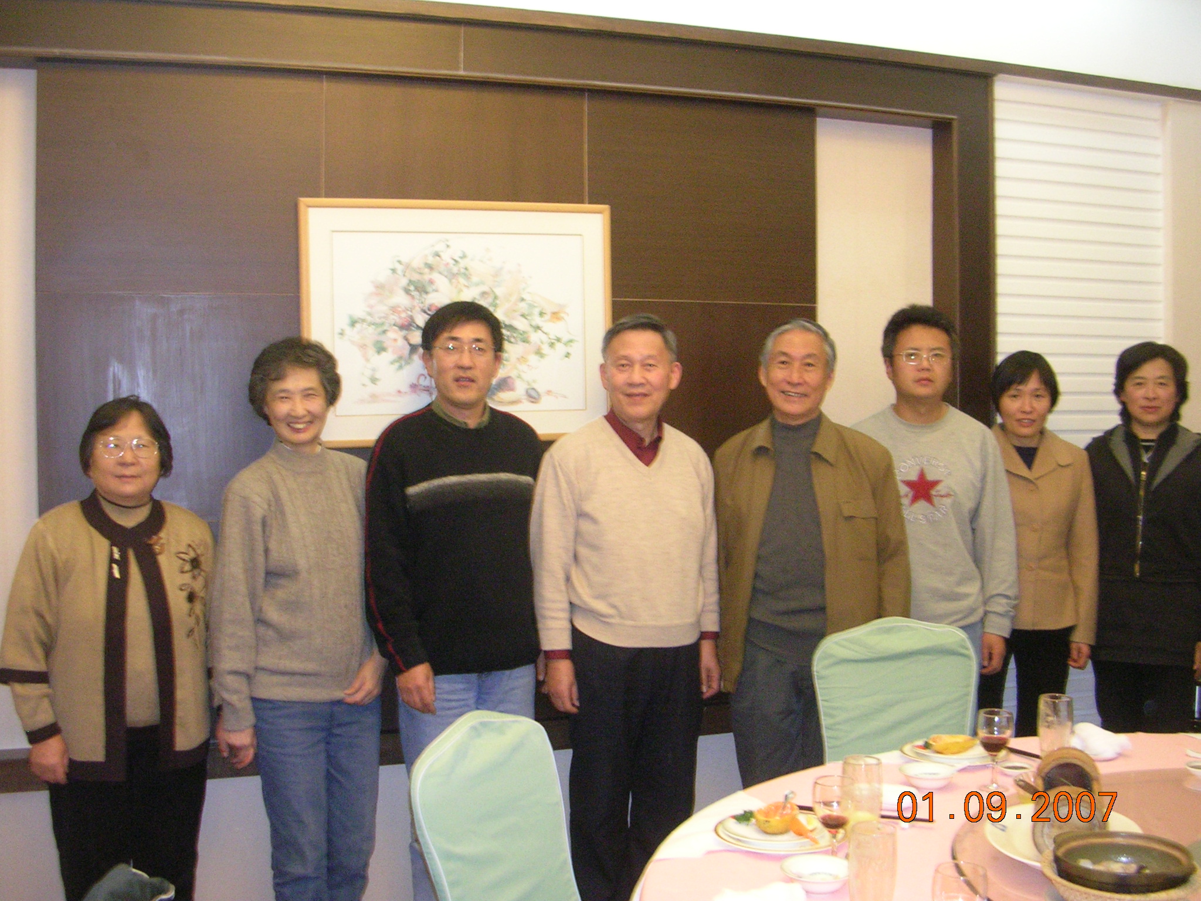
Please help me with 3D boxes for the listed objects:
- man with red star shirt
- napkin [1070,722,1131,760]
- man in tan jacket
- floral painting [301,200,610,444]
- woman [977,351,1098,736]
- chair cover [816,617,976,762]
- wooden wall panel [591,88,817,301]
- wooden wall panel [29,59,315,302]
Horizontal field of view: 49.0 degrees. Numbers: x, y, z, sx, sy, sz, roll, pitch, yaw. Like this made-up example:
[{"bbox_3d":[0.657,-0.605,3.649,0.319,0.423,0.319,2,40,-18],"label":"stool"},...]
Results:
[{"bbox_3d":[0.848,0.495,3.370,0.470,1.730,0.290,0,2,16],"label":"man with red star shirt"},{"bbox_3d":[1.031,0.601,2.720,0.130,0.055,0.110,1,2,18],"label":"napkin"},{"bbox_3d":[0.497,0.532,3.100,0.480,1.680,0.290,0,2,15],"label":"man in tan jacket"},{"bbox_3d":[-0.396,-0.347,3.590,0.860,0.650,0.035,-1,2,-19],"label":"floral painting"},{"bbox_3d":[1.131,0.551,3.450,0.410,1.610,0.280,0,2,16],"label":"woman"},{"bbox_3d":[0.770,0.870,2.900,0.440,0.970,0.540,-1,2,-15],"label":"chair cover"},{"bbox_3d":[0.297,-0.732,3.845,0.725,0.590,0.040,-1,2,-19],"label":"wooden wall panel"},{"bbox_3d":[-1.069,-0.690,3.350,0.710,0.575,0.040,-1,2,-19],"label":"wooden wall panel"}]

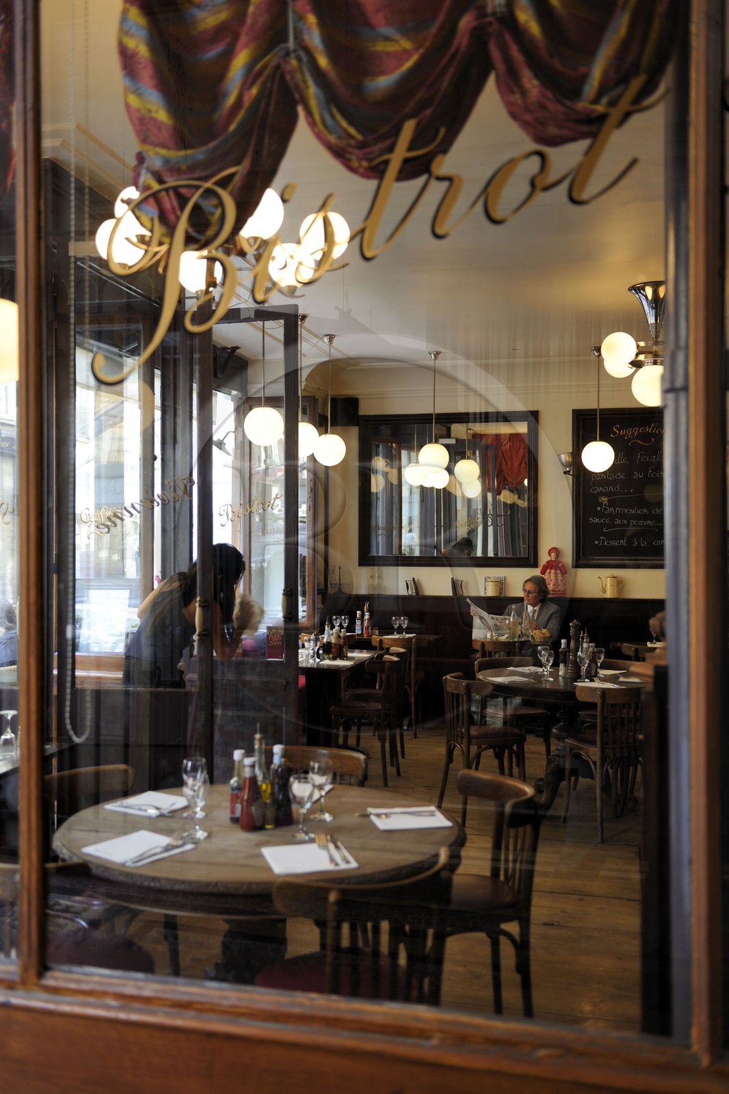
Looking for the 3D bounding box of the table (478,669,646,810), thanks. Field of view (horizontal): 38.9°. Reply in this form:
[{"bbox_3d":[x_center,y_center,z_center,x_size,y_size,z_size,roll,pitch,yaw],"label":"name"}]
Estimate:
[{"bbox_3d":[1.231,1.168,6.275,1.120,0.752,1.120,0,0,14],"label":"table"}]

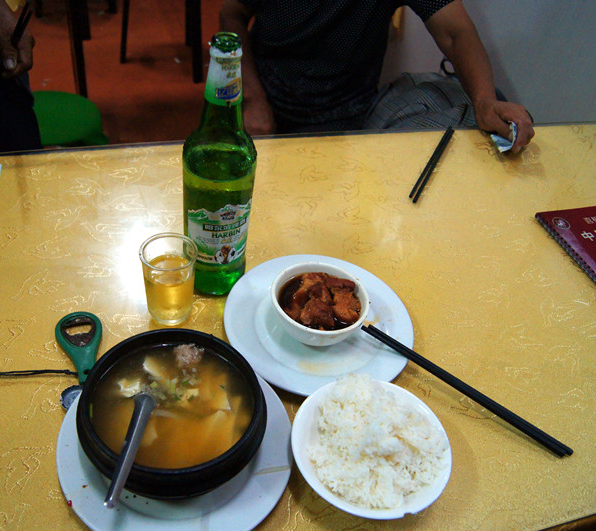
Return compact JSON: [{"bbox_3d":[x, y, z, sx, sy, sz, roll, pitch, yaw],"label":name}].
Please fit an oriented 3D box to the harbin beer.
[{"bbox_3d":[-0.081,-0.094,0.625,0.073,0.292,0.073,-4,44,-14],"label":"harbin beer"}]

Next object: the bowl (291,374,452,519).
[{"bbox_3d":[0.062,0.169,0.533,0.140,0.064,0.140,5,42,-5],"label":"bowl"}]

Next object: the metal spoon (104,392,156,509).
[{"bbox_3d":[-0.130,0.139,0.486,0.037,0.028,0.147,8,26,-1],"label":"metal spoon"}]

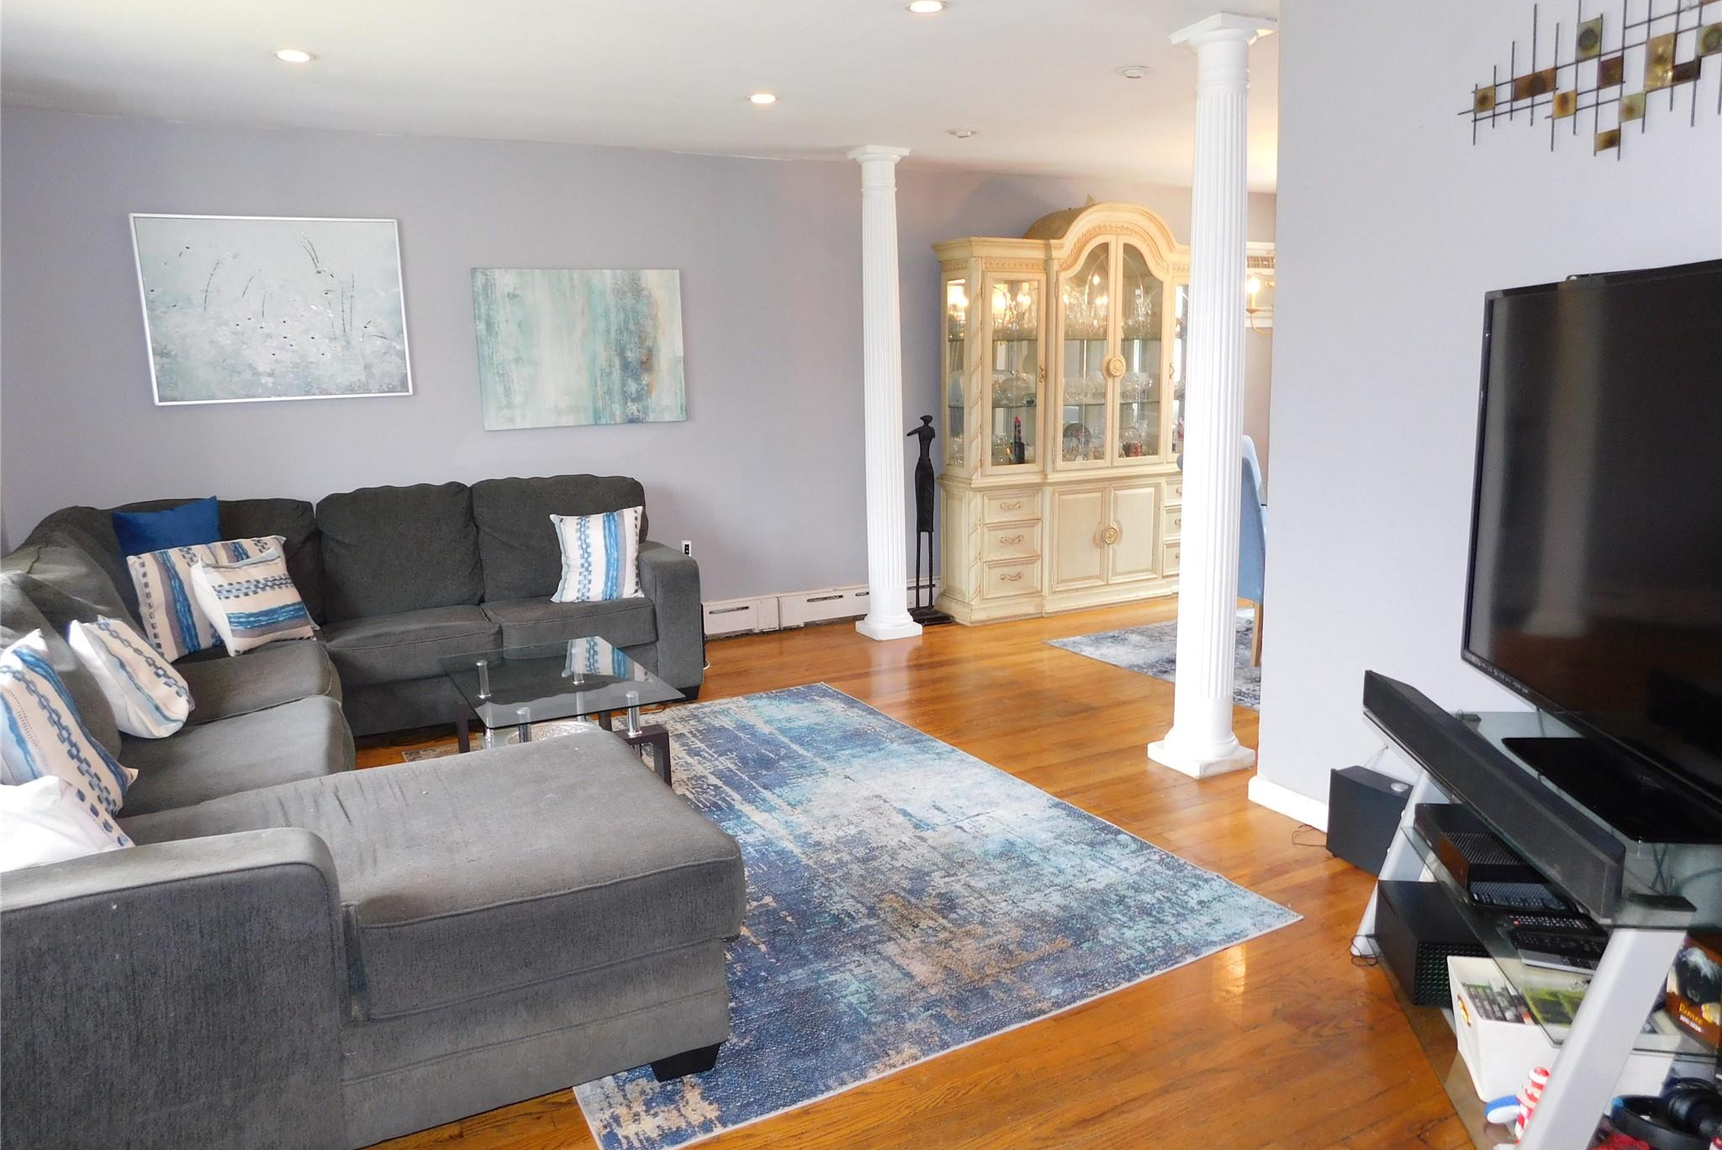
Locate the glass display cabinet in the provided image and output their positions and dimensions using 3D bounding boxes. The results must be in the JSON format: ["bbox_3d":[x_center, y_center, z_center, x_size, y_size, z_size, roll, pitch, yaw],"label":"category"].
[{"bbox_3d":[1.306,-0.949,6.632,1.870,2.250,0.460,-7,12,-28],"label":"glass display cabinet"}]

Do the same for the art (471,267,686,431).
[{"bbox_3d":[-1.326,-1.086,5.487,0.990,0.737,0.035,-7,12,-28],"label":"art"}]

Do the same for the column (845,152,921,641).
[{"bbox_3d":[0.120,-0.899,5.936,0.262,2.466,0.262,-7,12,-28],"label":"column"}]

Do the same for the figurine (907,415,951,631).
[{"bbox_3d":[0.351,-0.305,6.330,0.215,1.143,0.220,-7,12,-28],"label":"figurine"}]

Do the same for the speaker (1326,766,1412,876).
[{"bbox_3d":[1.467,0.700,3.211,0.130,0.260,0.280,-7,12,-28],"label":"speaker"}]

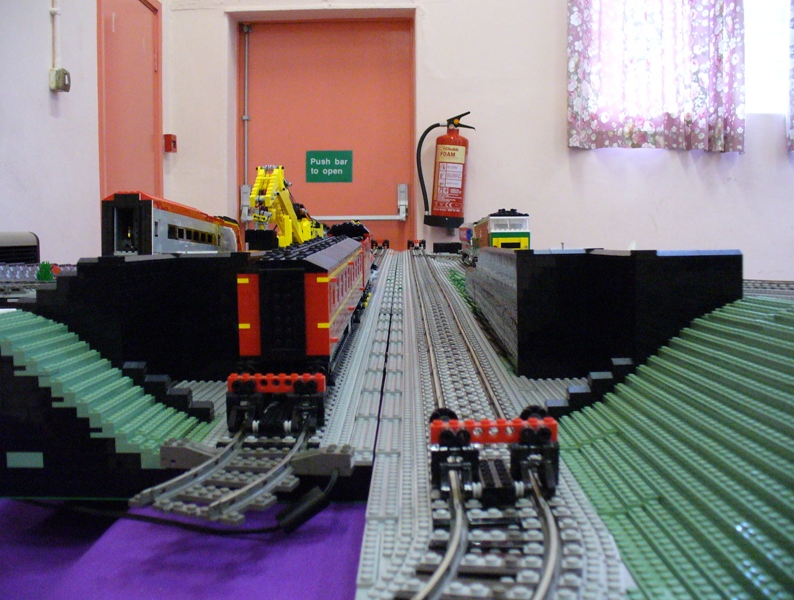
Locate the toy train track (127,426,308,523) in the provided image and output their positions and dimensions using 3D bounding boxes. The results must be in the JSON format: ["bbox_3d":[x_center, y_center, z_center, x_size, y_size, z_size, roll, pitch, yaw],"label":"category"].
[{"bbox_3d":[-0.089,0.097,0.496,0.070,0.011,0.141,1,6,11],"label":"toy train track"}]

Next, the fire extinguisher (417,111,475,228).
[{"bbox_3d":[0.253,-0.659,4.320,0.275,0.572,0.175,4,6,4],"label":"fire extinguisher"}]

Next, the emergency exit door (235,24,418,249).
[{"bbox_3d":[-0.380,-0.515,4.651,0.952,1.969,0.070,1,6,5],"label":"emergency exit door"}]

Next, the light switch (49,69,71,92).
[{"bbox_3d":[-1.313,-0.855,3.326,0.056,0.088,0.080,1,6,5],"label":"light switch"}]

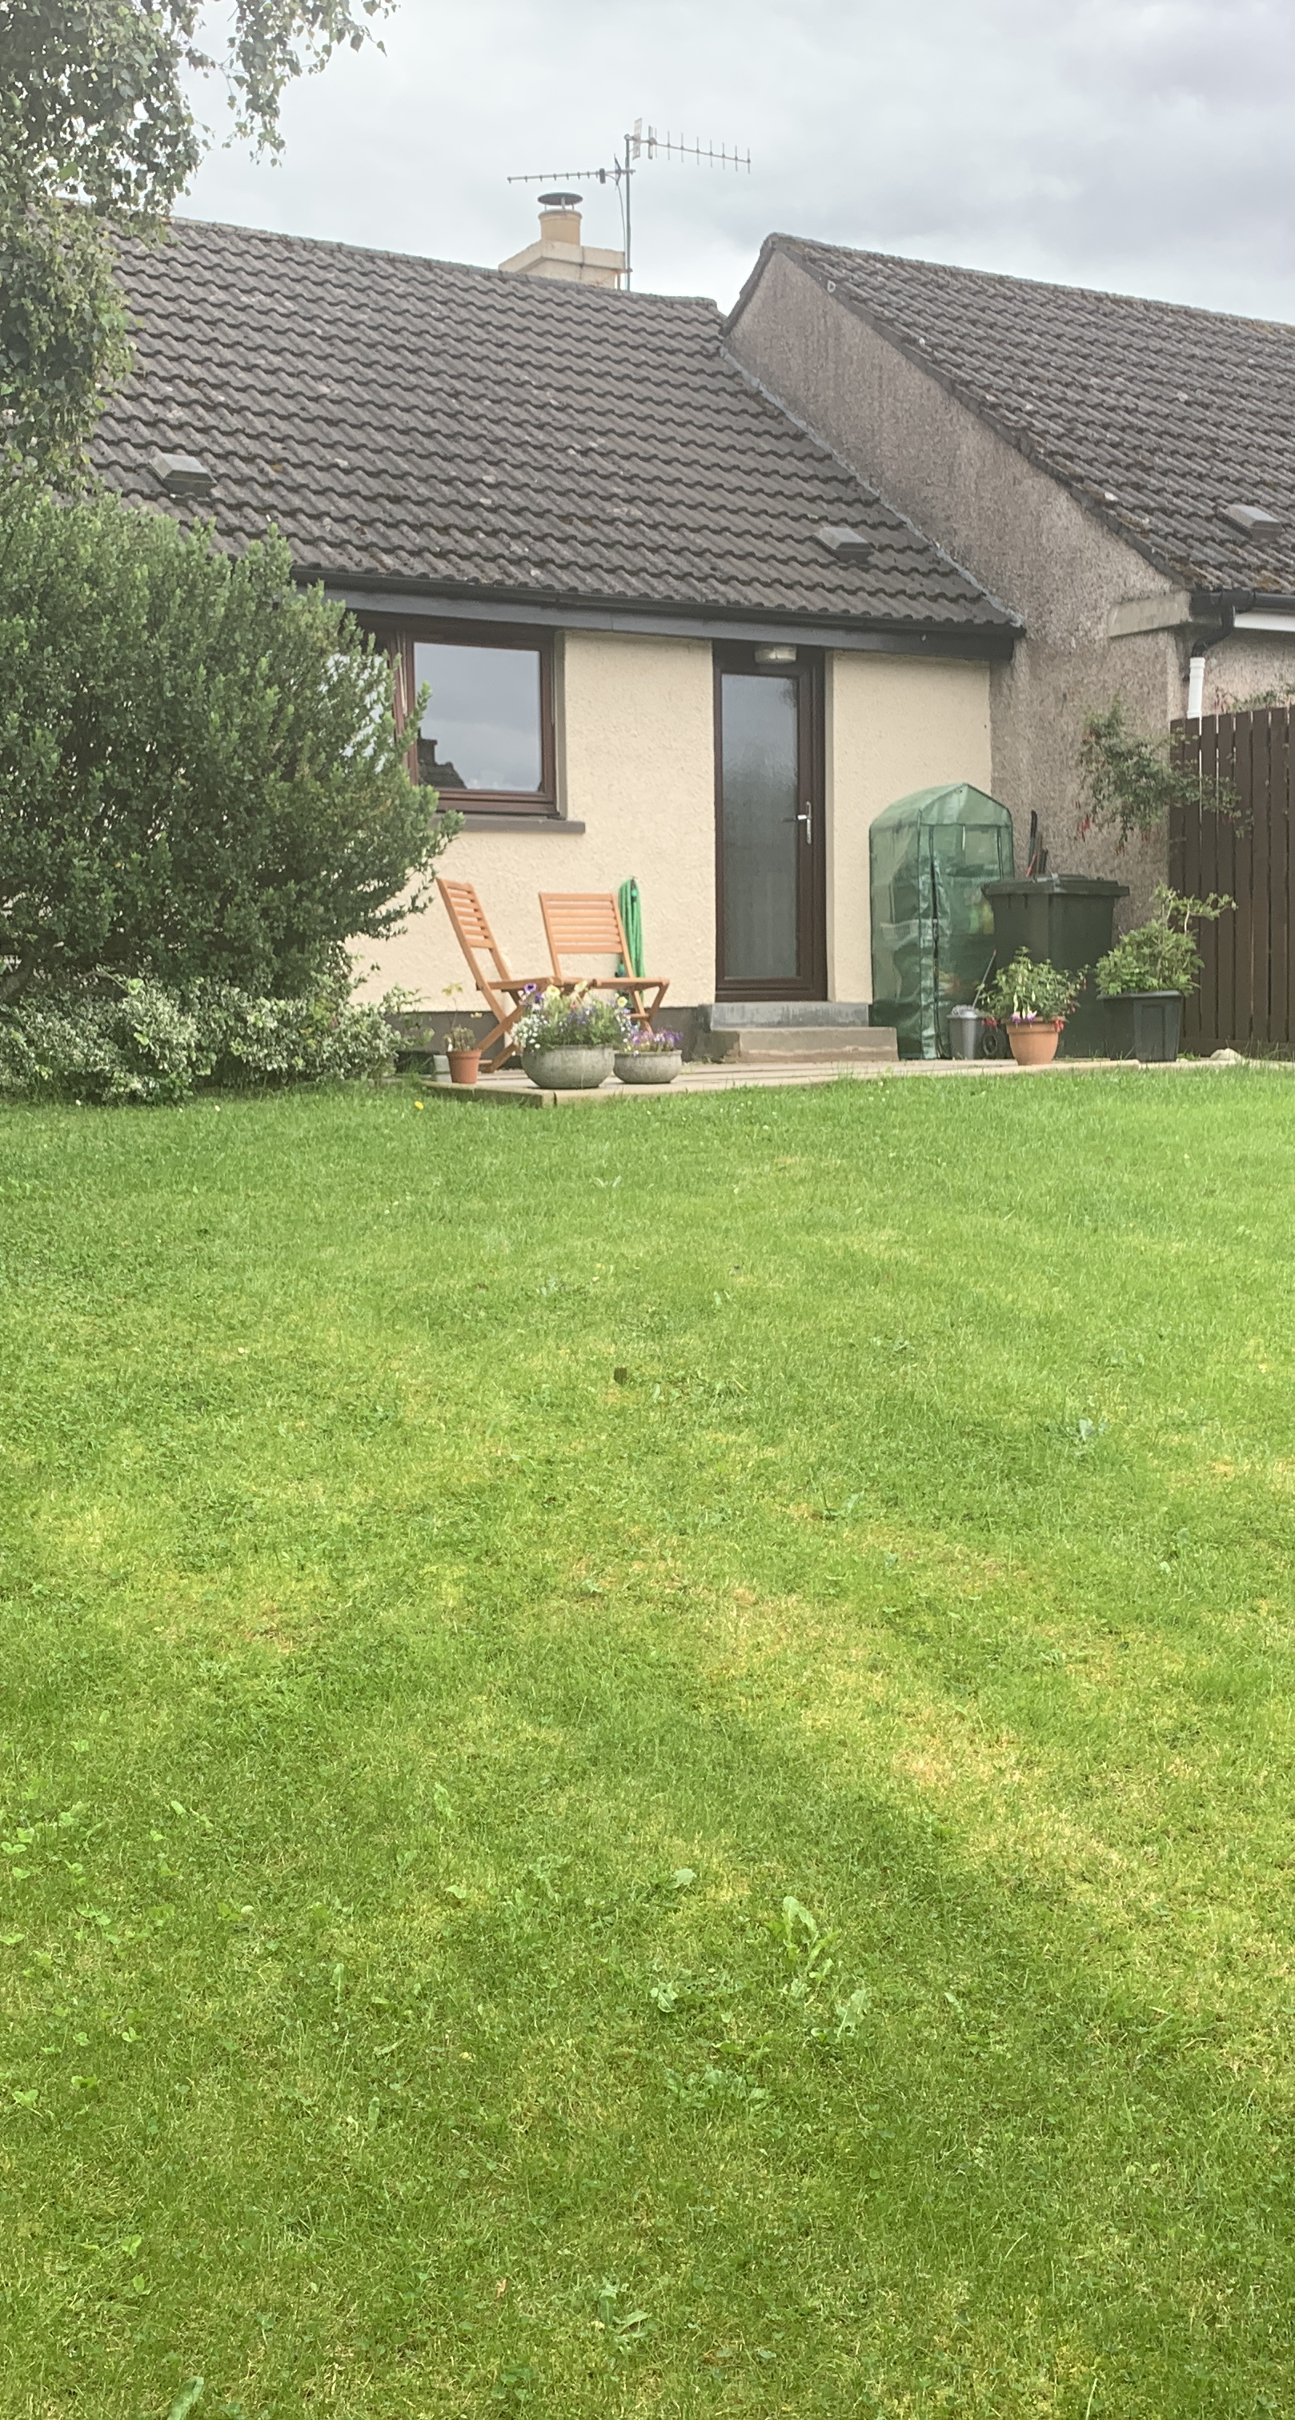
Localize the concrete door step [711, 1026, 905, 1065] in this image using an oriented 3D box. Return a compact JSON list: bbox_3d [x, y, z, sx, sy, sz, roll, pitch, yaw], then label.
[{"bbox_3d":[0.908,-0.967,14.203,1.100,0.200,0.400,-3,5,-30],"label":"concrete door step"}]

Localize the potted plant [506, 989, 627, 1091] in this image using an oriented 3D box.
[{"bbox_3d":[-0.342,-0.736,10.450,0.522,0.429,0.480,-1,4,0],"label":"potted plant"}]

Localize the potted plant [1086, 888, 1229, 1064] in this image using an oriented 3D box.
[{"bbox_3d":[2.734,-1.256,12.950,0.768,0.950,0.620,-3,5,-30],"label":"potted plant"}]

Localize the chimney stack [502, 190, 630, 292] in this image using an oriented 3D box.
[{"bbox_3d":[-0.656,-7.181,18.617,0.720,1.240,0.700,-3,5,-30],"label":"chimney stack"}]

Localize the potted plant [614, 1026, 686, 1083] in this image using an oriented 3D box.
[{"bbox_3d":[0.011,-0.681,10.650,0.321,0.266,0.300,-1,4,0],"label":"potted plant"}]

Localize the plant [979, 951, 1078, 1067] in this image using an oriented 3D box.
[{"bbox_3d":[1.948,-1.029,12.400,0.503,0.587,0.470,-1,4,0],"label":"plant"}]

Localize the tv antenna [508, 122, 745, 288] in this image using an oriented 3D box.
[{"bbox_3d":[-0.111,-7.754,19.034,1.850,1.420,0.850,-3,5,-30],"label":"tv antenna"}]

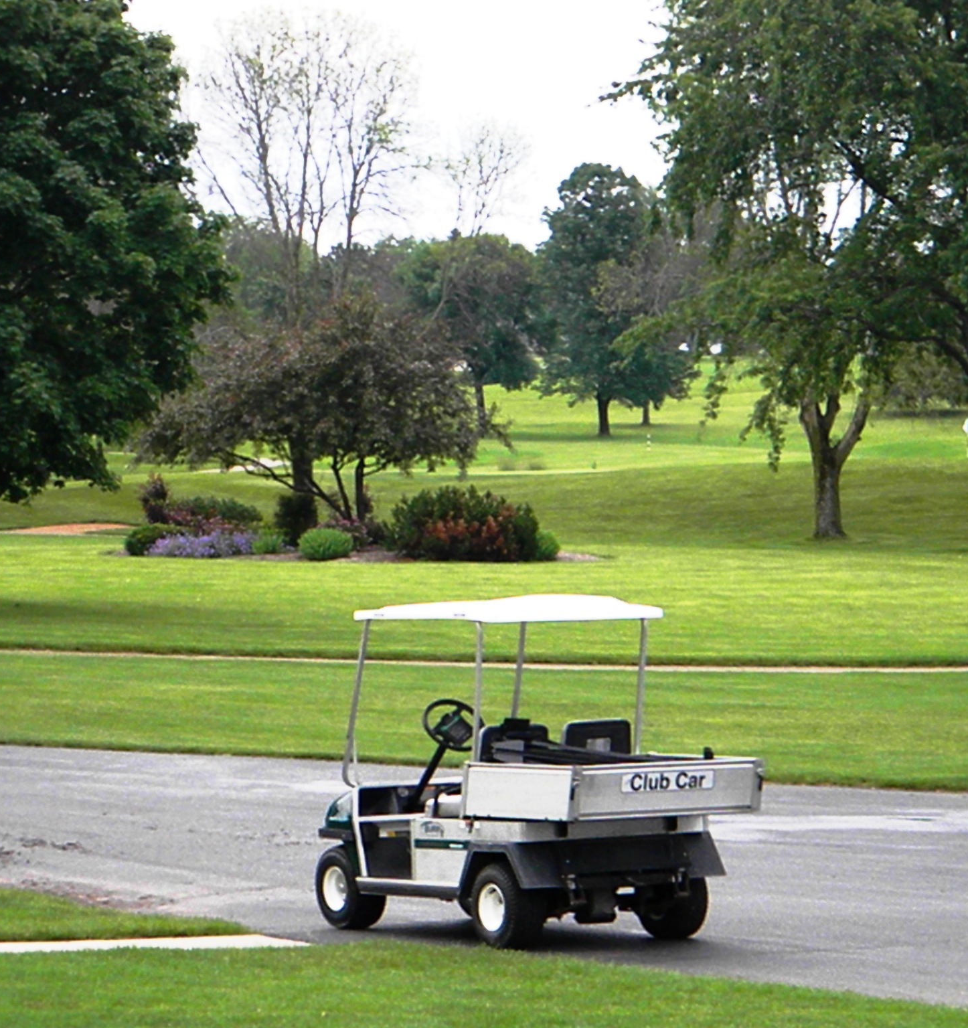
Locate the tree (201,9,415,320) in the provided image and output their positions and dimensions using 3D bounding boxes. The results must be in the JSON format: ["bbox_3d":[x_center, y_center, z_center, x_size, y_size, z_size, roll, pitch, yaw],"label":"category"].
[{"bbox_3d":[-5.210,-7.538,130.000,6.335,14.791,6.200,0,0,0],"label":"tree"}]

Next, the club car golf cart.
[{"bbox_3d":[0.230,1.390,24.314,1.260,1.900,2.690,0,-1,-34],"label":"club car golf cart"}]

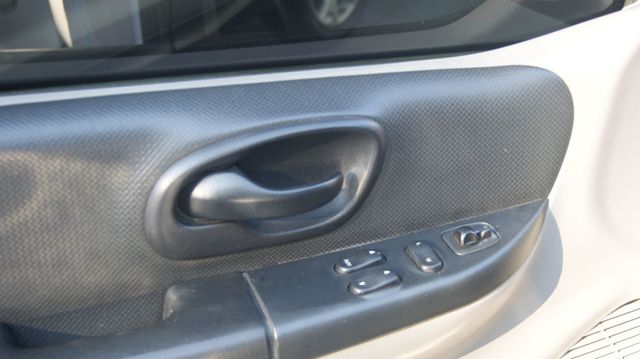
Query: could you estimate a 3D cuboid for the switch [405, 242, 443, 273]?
[{"bbox_3d":[0.082,0.060,0.695,0.019,0.009,0.040,-16,31,-10],"label":"switch"}]

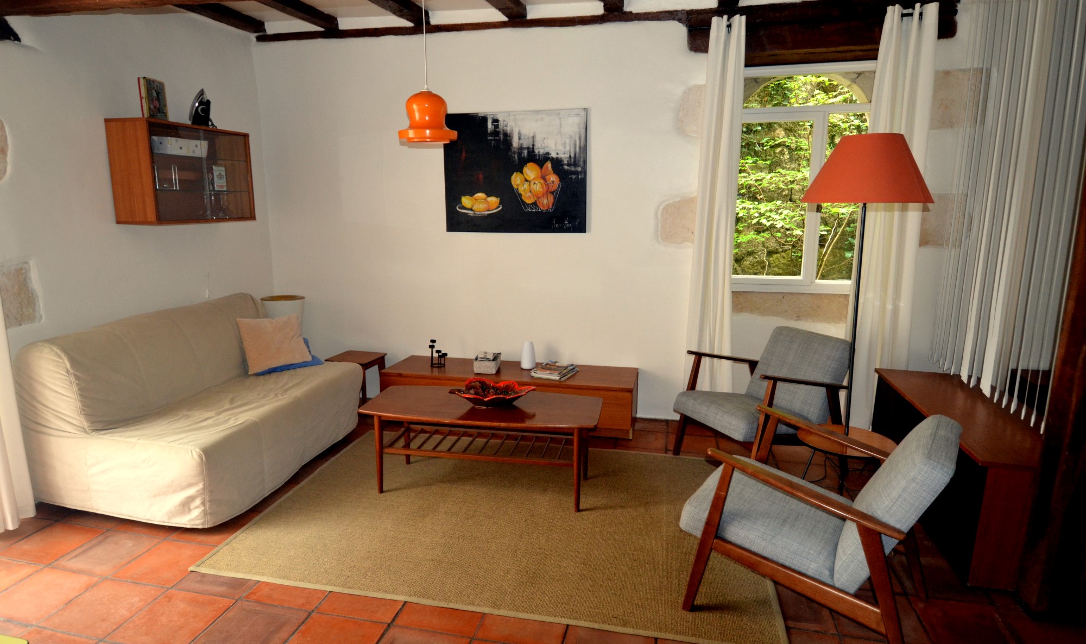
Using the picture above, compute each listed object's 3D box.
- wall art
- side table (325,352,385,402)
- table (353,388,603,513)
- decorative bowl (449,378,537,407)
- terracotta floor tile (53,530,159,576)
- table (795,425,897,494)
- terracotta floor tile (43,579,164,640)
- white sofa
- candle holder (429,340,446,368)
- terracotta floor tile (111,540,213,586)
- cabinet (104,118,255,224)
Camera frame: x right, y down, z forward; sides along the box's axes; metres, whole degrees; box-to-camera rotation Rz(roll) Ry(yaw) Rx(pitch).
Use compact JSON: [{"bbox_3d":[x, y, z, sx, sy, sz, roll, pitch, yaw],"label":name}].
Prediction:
[{"bbox_3d":[-0.203,-1.054,4.071,1.047,0.831,0.030,2,10,13],"label":"wall art"},{"bbox_3d":[-1.412,0.470,4.378,0.345,0.410,0.350,2,10,13],"label":"side table"},{"bbox_3d":[-0.318,0.672,3.191,1.306,0.453,0.498,2,11,10],"label":"table"},{"bbox_3d":[-0.269,0.402,3.161,0.430,0.090,0.330,3,12,14],"label":"decorative bowl"},{"bbox_3d":[-1.947,1.039,2.569,0.317,0.020,0.282,2,12,12],"label":"terracotta floor tile"},{"bbox_3d":[1.404,0.764,2.711,0.410,0.450,0.410,3,12,14],"label":"table"},{"bbox_3d":[-1.698,1.108,2.220,0.306,0.020,0.282,2,12,12],"label":"terracotta floor tile"},{"bbox_3d":[-1.924,0.406,3.448,1.057,0.883,1.419,3,12,14],"label":"white sofa"},{"bbox_3d":[-0.776,0.229,4.211,0.128,0.196,0.116,2,10,13],"label":"candle holder"},{"bbox_3d":[-1.582,1.022,2.426,0.302,0.018,0.302,2,10,13],"label":"terracotta floor tile"},{"bbox_3d":[-2.294,-0.945,3.707,0.299,0.593,0.796,3,12,14],"label":"cabinet"}]

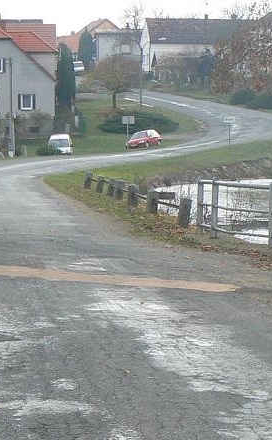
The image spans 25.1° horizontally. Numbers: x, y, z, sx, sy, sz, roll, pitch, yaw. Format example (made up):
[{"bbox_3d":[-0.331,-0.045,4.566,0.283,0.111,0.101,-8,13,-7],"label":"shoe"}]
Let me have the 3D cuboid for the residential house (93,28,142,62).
[{"bbox_3d":[-3.039,-30.481,109.000,8.300,7.200,8.500,0,8,0],"label":"residential house"}]

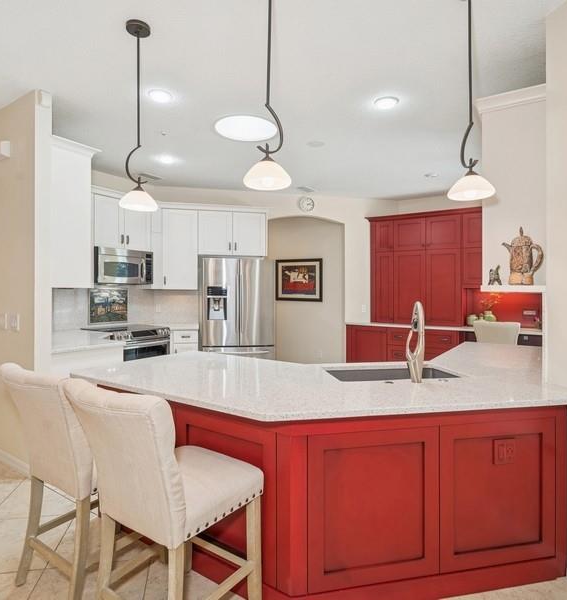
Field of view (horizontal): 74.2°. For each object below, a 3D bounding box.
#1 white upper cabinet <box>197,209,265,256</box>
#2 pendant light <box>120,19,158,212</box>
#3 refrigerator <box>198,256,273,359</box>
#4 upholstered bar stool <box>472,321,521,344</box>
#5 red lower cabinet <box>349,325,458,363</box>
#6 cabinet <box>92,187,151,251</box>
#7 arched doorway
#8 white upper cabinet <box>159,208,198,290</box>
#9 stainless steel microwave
[{"bbox_3d":[-0.750,-0.945,5.431,0.948,0.637,0.335,0,1,-12],"label":"white upper cabinet"},{"bbox_3d":[-0.820,-1.008,2.124,0.215,1.060,0.215,0,1,-12],"label":"pendant light"},{"bbox_3d":[-0.653,0.368,5.222,0.909,1.800,0.780,0,1,-12],"label":"refrigerator"},{"bbox_3d":[2.763,0.785,4.835,0.490,1.040,0.580,1,2,33],"label":"upholstered bar stool"},{"bbox_3d":[1.884,0.838,5.837,1.652,0.875,0.600,1,2,33],"label":"red lower cabinet"},{"bbox_3d":[-2.117,-0.948,4.755,0.335,0.652,0.765,1,2,33],"label":"cabinet"},{"bbox_3d":[0.371,-0.018,5.934,1.239,2.558,0.140,0,1,-12],"label":"arched doorway"},{"bbox_3d":[-1.451,-0.709,5.287,0.482,1.125,0.335,0,1,-12],"label":"white upper cabinet"},{"bbox_3d":[-2.101,-0.411,4.757,0.400,0.423,0.757,1,2,33],"label":"stainless steel microwave"}]

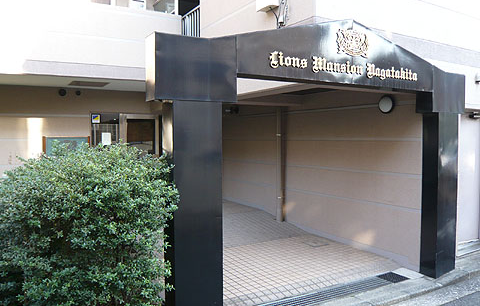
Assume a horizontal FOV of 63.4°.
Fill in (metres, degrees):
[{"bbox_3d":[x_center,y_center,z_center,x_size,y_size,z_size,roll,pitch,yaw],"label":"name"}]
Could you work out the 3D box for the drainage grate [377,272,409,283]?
[{"bbox_3d":[1.969,1.619,4.993,0.278,0.030,0.268,-2,3,-30],"label":"drainage grate"}]

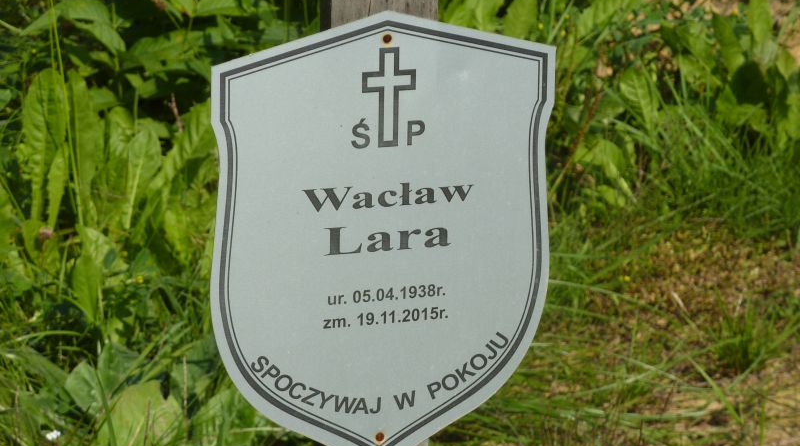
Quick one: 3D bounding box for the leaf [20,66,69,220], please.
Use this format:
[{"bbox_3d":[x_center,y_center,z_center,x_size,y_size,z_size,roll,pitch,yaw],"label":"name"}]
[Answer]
[{"bbox_3d":[-0.338,-0.072,4.300,0.042,0.151,0.040,1,11,-6],"label":"leaf"}]

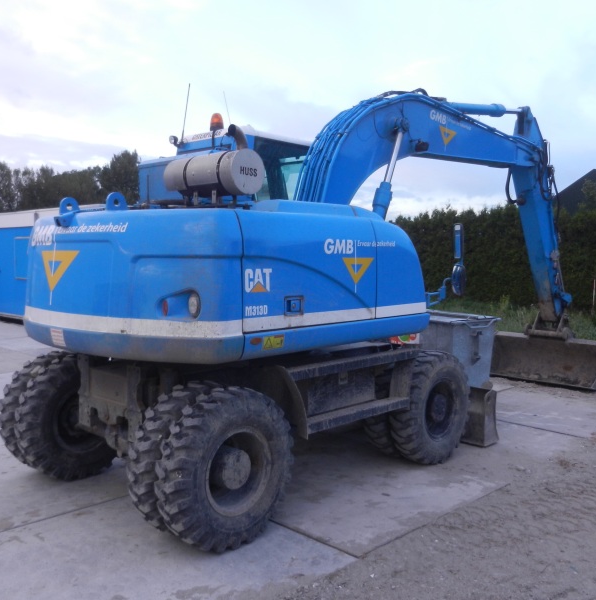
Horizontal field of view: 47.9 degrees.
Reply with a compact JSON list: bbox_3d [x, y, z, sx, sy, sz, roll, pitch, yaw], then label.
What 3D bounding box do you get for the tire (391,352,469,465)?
[{"bbox_3d":[1.250,1.012,6.298,0.275,1.050,1.050,5,6,43],"label":"tire"}]

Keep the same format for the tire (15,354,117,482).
[{"bbox_3d":[-1.890,1.001,5.769,0.275,1.050,1.050,5,6,43],"label":"tire"}]

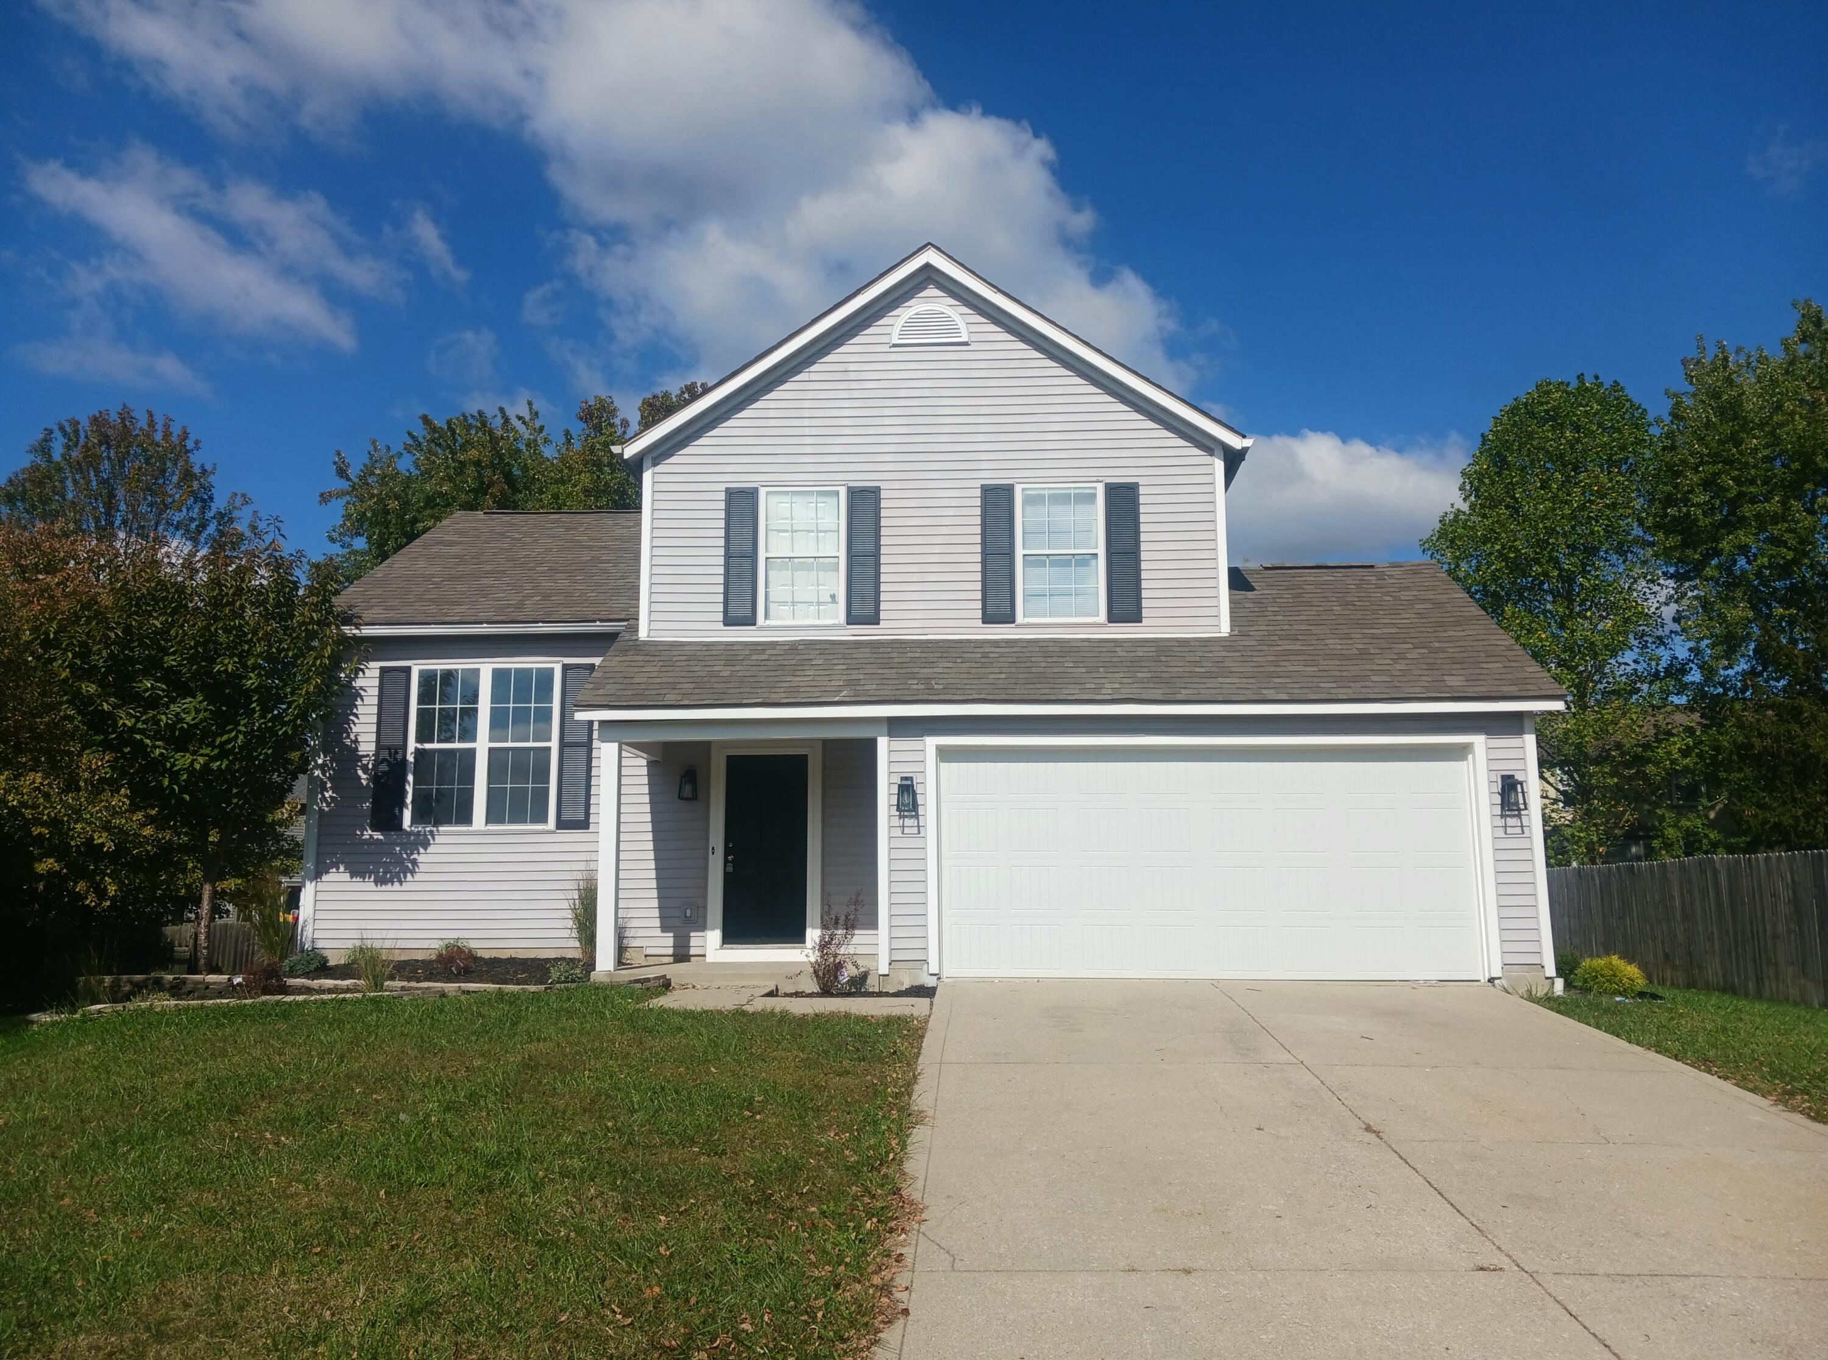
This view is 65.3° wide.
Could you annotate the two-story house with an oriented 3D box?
[{"bbox_3d":[-0.337,-0.166,19.056,12.720,7.820,11.850,0,-9,1],"label":"two-story house"}]

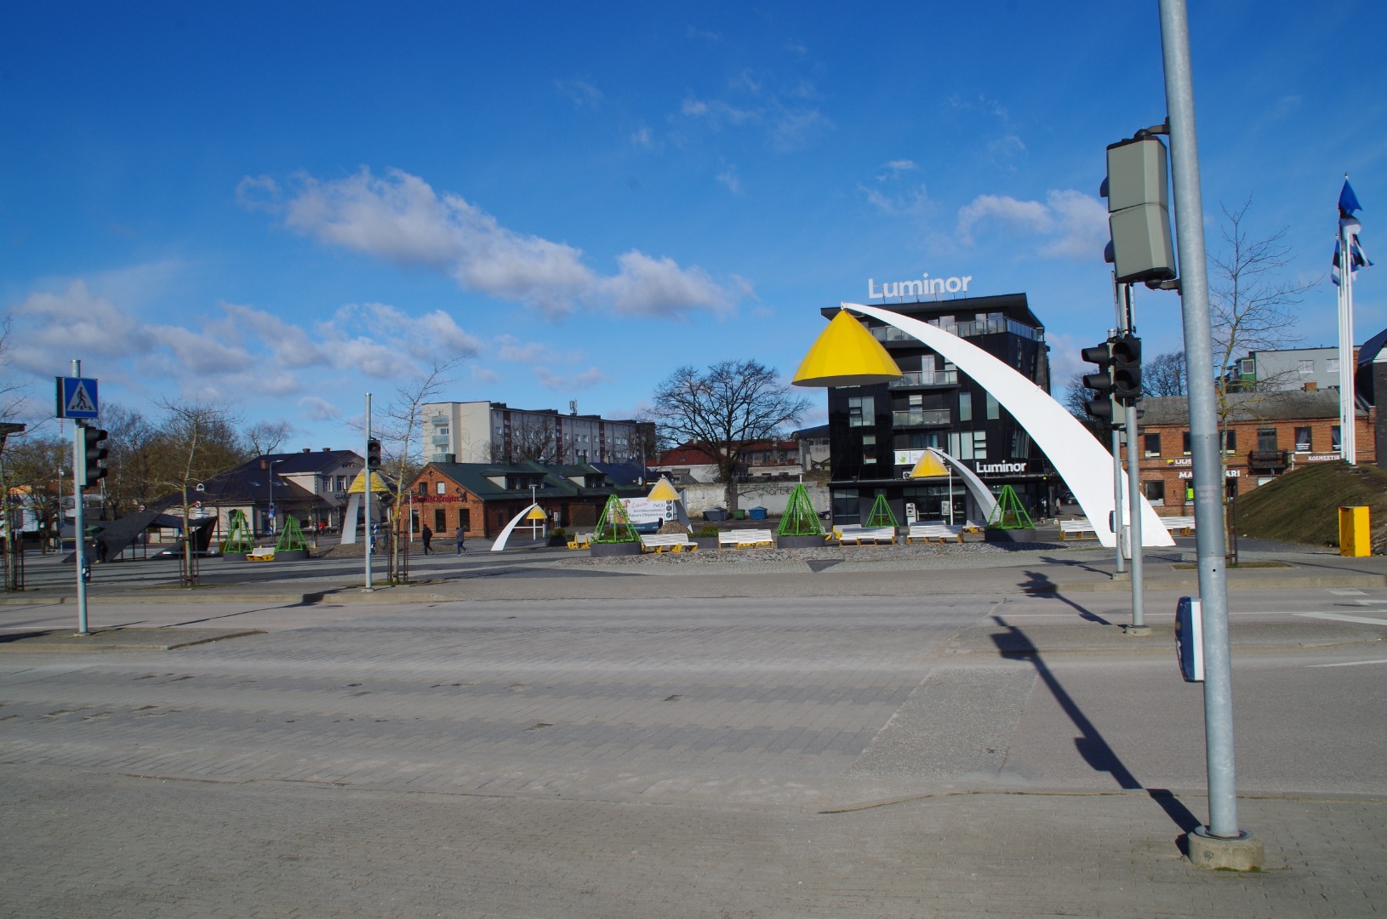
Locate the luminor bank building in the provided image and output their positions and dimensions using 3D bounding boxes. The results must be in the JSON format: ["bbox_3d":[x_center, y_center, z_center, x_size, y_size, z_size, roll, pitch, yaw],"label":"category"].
[{"bbox_3d":[21.000,-3.700,89.900,16.000,17.300,16.000,-2,-1,22],"label":"luminor bank building"}]

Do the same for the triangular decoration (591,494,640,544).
[{"bbox_3d":[-3.320,2.572,44.800,2.100,2.100,2.100,-2,0,0],"label":"triangular decoration"}]

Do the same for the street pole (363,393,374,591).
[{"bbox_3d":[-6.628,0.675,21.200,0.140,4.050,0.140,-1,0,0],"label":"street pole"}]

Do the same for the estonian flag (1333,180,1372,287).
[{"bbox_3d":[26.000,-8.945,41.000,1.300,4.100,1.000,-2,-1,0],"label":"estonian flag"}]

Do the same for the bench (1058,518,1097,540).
[{"bbox_3d":[18.335,3.261,48.200,2.500,0.880,0.850,-2,-1,0],"label":"bench"}]

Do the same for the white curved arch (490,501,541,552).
[{"bbox_3d":[-10.732,4.078,62.500,2.900,2.950,0.600,-2,0,-3],"label":"white curved arch"}]

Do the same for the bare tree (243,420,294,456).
[{"bbox_3d":[-49.974,1.465,122.000,6.000,12.300,6.000,-2,-1,0],"label":"bare tree"}]

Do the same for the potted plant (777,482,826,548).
[{"bbox_3d":[4.747,2.471,45.700,2.100,2.850,2.100,-2,0,0],"label":"potted plant"}]

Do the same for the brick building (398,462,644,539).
[{"bbox_3d":[-14.900,3.350,93.000,9.200,6.100,25.000,-2,-1,24],"label":"brick building"}]

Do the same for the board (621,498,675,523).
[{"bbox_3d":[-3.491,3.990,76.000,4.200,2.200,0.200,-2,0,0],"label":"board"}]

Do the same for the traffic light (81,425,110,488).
[{"bbox_3d":[-8.493,-0.038,14.700,0.340,0.880,0.300,-2,0,8],"label":"traffic light"}]

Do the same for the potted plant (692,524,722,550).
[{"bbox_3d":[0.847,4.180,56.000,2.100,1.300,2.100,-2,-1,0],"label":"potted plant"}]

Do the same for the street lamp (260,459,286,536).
[{"bbox_3d":[-32.150,3.132,80.000,1.050,6.000,0.250,-2,0,6],"label":"street lamp"}]

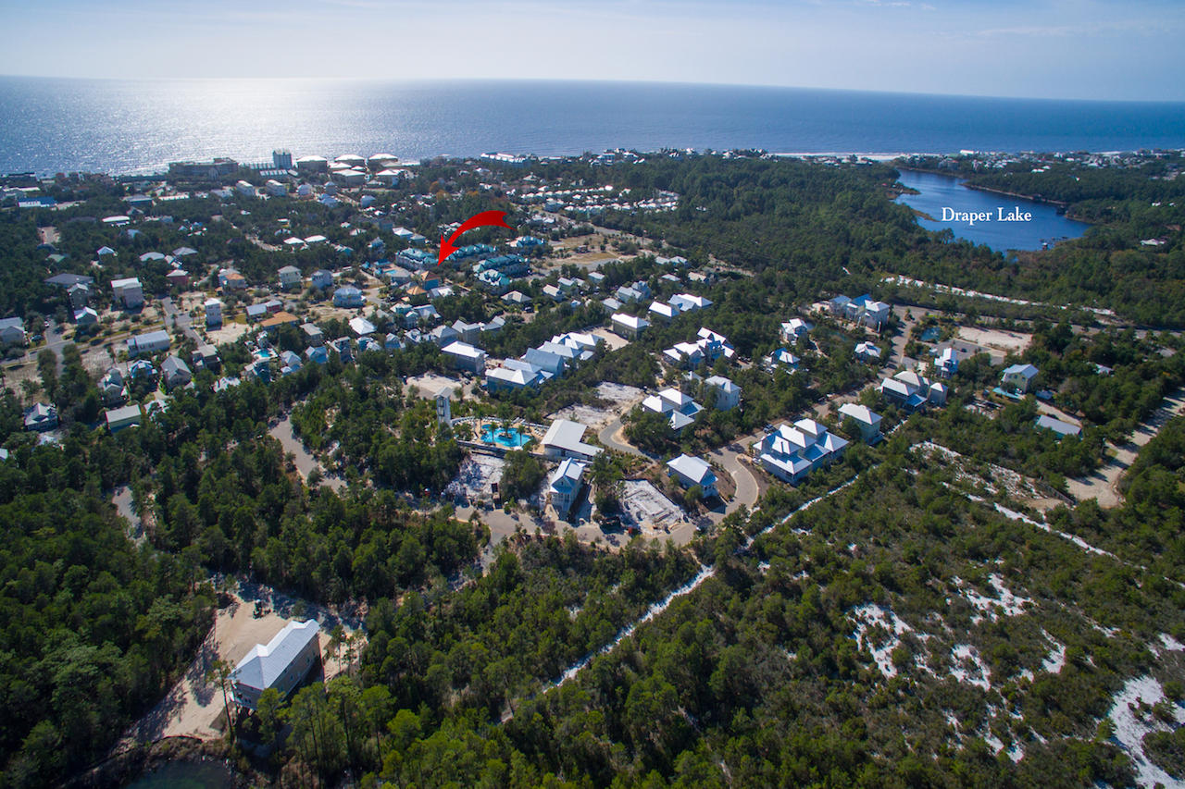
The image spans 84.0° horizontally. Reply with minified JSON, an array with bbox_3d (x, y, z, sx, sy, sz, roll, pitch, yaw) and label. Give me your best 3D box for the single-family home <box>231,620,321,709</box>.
[{"bbox_3d":[-64.340,55.490,134.720,9.130,12.860,17.010,8,26,14],"label":"single-family home"}]

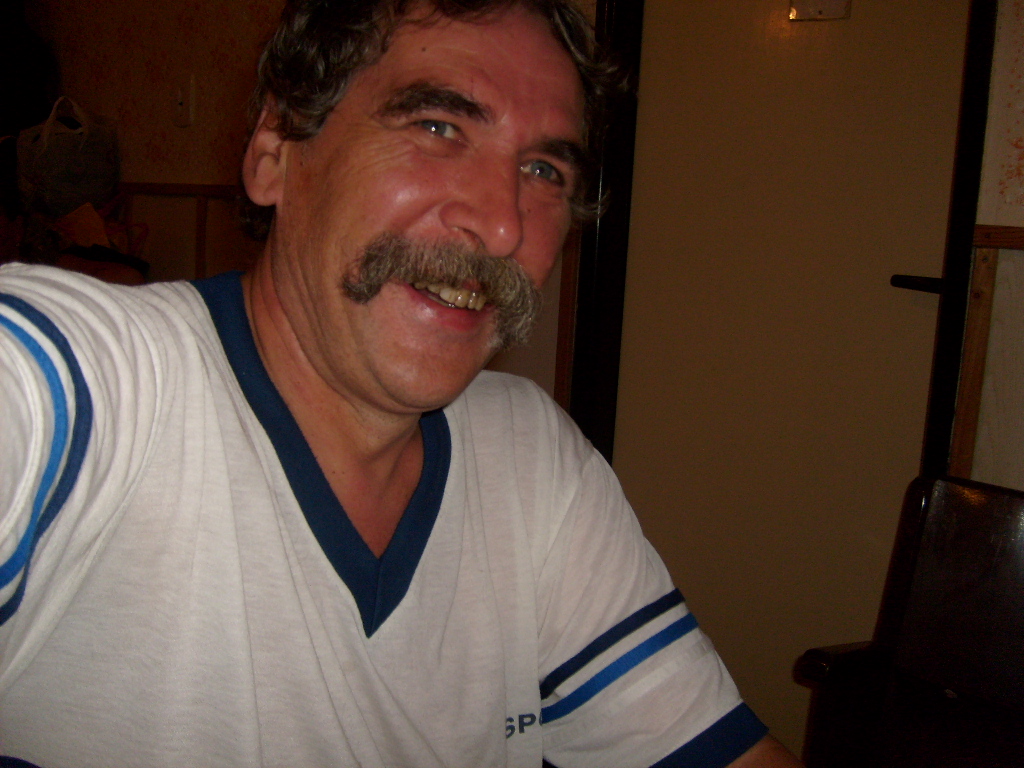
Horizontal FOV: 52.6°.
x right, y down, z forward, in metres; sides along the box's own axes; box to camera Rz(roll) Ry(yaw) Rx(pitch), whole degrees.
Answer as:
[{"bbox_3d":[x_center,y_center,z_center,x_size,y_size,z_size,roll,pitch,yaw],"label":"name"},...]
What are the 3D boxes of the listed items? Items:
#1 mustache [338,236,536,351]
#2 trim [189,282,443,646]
[{"bbox_3d":[-0.026,-0.046,0.516,0.103,0.046,0.036,18,-1,-34],"label":"mustache"},{"bbox_3d":[-0.108,0.022,0.613,0.185,0.190,0.160,6,15,-41],"label":"trim"}]

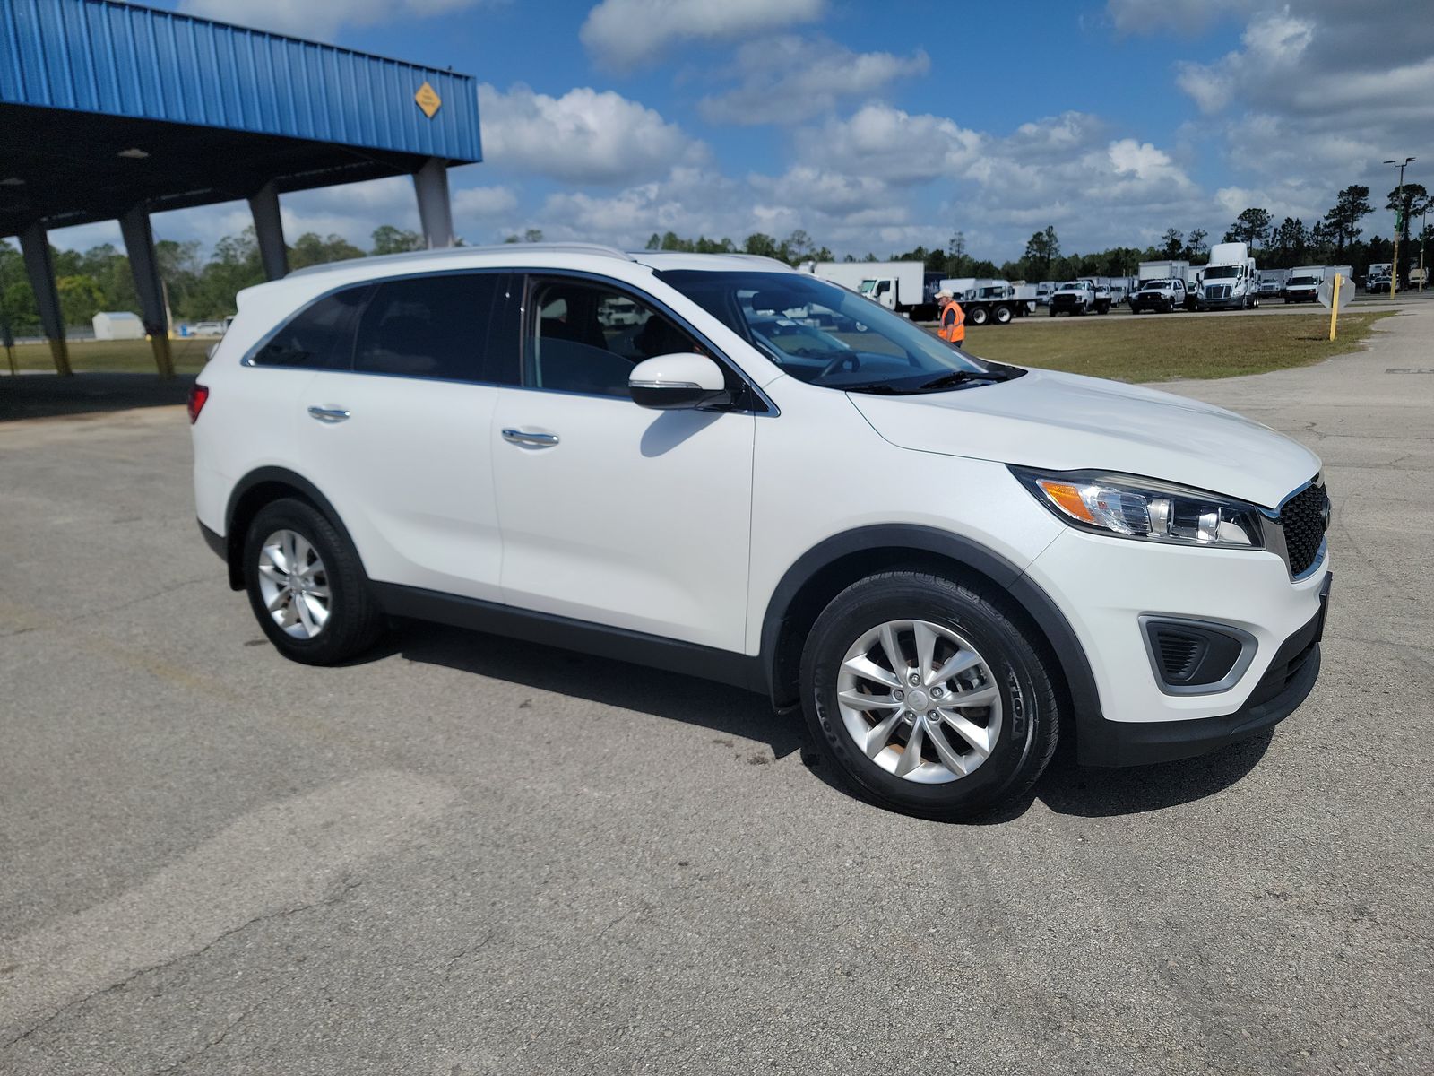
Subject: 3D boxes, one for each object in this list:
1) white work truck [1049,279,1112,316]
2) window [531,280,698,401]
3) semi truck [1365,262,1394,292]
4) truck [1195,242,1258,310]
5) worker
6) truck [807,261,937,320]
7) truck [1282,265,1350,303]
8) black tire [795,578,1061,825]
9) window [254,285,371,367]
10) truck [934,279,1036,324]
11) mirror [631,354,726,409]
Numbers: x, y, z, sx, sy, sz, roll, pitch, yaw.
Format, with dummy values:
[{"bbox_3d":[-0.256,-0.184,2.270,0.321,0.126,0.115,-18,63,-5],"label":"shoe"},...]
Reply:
[{"bbox_3d":[21.942,-14.469,59.866,2.150,2.150,6.100,6,16,32],"label":"white work truck"},{"bbox_3d":[-0.309,-0.654,3.199,0.850,0.400,0.070,6,-9,32],"label":"window"},{"bbox_3d":[72.790,-28.454,108.848,2.500,3.300,7.800,8,17,39],"label":"semi truck"},{"bbox_3d":[31.922,-16.256,62.022,2.500,3.950,7.000,6,15,31],"label":"truck"},{"bbox_3d":[3.903,-3.260,16.595,0.420,1.720,0.520,-2,13,0],"label":"worker"},{"bbox_3d":[8.682,-14.252,58.153,8.000,3.650,2.500,-6,13,-16],"label":"truck"},{"bbox_3d":[47.953,-20.238,79.473,2.400,2.900,6.200,10,18,44],"label":"truck"},{"bbox_3d":[0.608,0.434,2.846,0.730,0.730,0.240,5,15,29],"label":"black tire"},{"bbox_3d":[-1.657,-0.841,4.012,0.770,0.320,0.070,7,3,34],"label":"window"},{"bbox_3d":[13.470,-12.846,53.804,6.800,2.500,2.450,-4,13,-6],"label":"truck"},{"bbox_3d":[-0.112,-0.443,2.849,0.200,0.175,0.240,6,16,32],"label":"mirror"}]

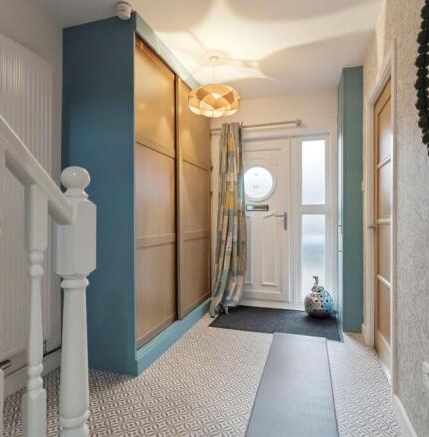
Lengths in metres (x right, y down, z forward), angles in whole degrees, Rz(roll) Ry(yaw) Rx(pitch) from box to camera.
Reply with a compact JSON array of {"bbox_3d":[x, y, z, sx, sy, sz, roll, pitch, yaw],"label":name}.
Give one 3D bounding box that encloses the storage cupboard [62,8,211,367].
[{"bbox_3d":[-0.582,-0.163,2.775,0.617,2.445,1.540,0,0,18],"label":"storage cupboard"}]

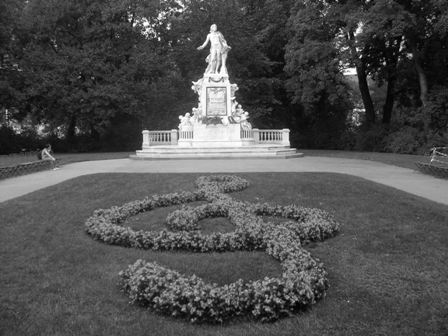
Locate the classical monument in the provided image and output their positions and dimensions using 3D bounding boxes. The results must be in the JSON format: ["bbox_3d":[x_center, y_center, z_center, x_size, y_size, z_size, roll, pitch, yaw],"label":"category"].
[{"bbox_3d":[-0.400,-4.300,27.900,9.700,7.500,5.500,0,5,-1],"label":"classical monument"}]

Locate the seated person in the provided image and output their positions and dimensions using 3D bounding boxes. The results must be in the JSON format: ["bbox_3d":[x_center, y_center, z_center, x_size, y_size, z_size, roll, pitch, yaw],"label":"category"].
[{"bbox_3d":[-7.170,-0.430,20.300,0.700,1.060,0.480,0,5,-2],"label":"seated person"}]

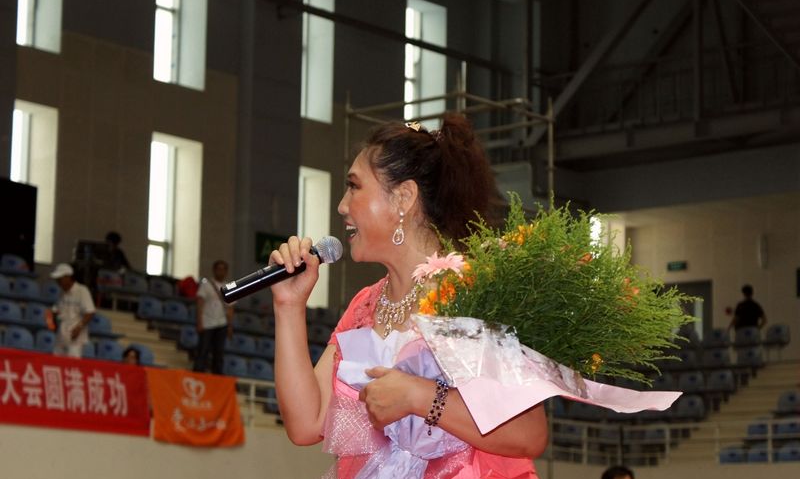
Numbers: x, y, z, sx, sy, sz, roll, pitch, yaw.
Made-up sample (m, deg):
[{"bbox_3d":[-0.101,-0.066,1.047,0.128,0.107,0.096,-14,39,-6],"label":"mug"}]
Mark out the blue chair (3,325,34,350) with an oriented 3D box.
[{"bbox_3d":[-4.236,1.139,26.208,0.400,0.340,0.440,-6,-11,38],"label":"blue chair"}]

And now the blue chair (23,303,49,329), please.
[{"bbox_3d":[-4.491,0.973,29.100,0.420,0.360,0.430,-7,-13,41],"label":"blue chair"}]

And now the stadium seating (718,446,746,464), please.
[{"bbox_3d":[4.440,2.965,31.386,0.440,0.340,0.400,-5,-10,32],"label":"stadium seating"}]

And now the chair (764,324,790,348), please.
[{"bbox_3d":[5.749,1.447,35.622,0.440,0.340,0.400,-5,-10,32],"label":"chair"}]

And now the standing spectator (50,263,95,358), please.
[{"bbox_3d":[-3.703,1.112,26.149,0.380,1.700,0.480,8,-12,-40],"label":"standing spectator"}]

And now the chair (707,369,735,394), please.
[{"bbox_3d":[4.780,2.132,34.900,0.430,0.360,0.420,-5,-11,33],"label":"chair"}]

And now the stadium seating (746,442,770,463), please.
[{"bbox_3d":[5.068,3.056,32.700,0.430,0.360,0.420,-7,-12,40],"label":"stadium seating"}]

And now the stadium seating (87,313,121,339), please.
[{"bbox_3d":[-3.608,1.038,28.315,0.400,0.340,0.440,-6,-11,38],"label":"stadium seating"}]

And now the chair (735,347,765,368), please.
[{"bbox_3d":[5.356,1.821,35.700,0.430,0.360,0.420,-6,-11,34],"label":"chair"}]

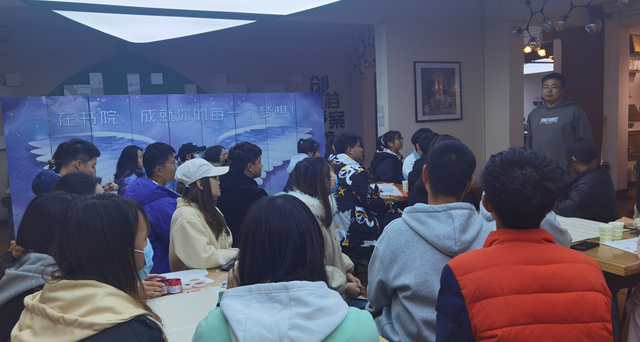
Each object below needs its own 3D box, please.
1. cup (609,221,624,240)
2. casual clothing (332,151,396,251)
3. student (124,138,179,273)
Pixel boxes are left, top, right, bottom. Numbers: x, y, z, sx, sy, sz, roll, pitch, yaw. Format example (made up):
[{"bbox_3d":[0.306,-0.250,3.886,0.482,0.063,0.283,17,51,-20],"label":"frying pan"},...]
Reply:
[{"bbox_3d":[1.497,0.300,2.520,0.076,0.083,0.076,-2,5,0],"label":"cup"},{"bbox_3d":[0.316,0.232,3.800,0.460,0.700,0.500,-3,5,-12],"label":"casual clothing"},{"bbox_3d":[-0.838,0.488,3.007,0.680,1.280,0.500,-4,5,-22],"label":"student"}]

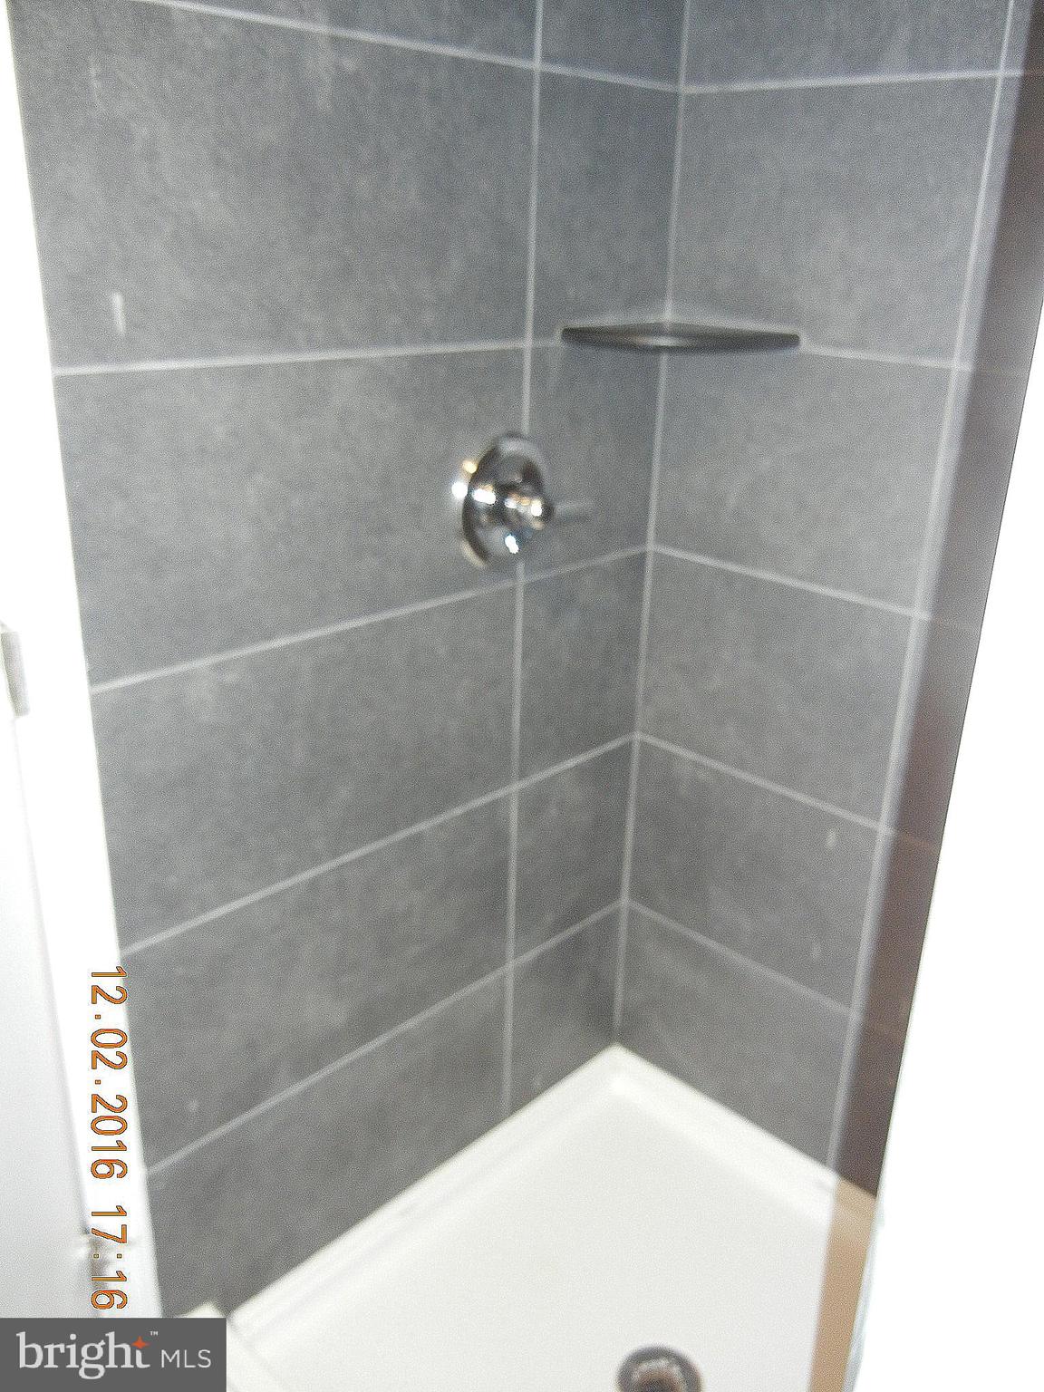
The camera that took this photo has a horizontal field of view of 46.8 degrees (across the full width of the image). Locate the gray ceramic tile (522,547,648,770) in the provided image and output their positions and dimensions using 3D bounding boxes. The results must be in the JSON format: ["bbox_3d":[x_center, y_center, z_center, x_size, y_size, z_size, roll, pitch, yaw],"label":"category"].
[{"bbox_3d":[0.088,-0.047,1.759,0.010,0.301,0.273,21,28,39],"label":"gray ceramic tile"}]

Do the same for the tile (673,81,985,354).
[{"bbox_3d":[0.362,-0.591,1.497,0.421,0.301,0.010,21,28,39],"label":"tile"}]

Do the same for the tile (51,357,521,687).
[{"bbox_3d":[-0.210,-0.223,1.344,0.010,0.301,0.610,21,28,39],"label":"tile"}]

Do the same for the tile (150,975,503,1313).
[{"bbox_3d":[-0.239,0.622,1.690,0.010,0.283,0.611,21,29,40],"label":"tile"}]

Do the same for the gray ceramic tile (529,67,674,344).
[{"bbox_3d":[0.106,-0.615,1.537,0.010,0.301,0.273,21,28,39],"label":"gray ceramic tile"}]

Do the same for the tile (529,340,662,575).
[{"bbox_3d":[0.097,-0.333,1.657,0.010,0.302,0.273,21,29,40],"label":"tile"}]

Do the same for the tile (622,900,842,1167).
[{"bbox_3d":[0.326,0.535,1.937,0.421,0.280,0.010,21,28,39],"label":"tile"}]

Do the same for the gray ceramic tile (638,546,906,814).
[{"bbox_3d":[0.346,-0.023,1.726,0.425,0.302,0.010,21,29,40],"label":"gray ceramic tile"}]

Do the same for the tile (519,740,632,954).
[{"bbox_3d":[0.079,0.237,1.870,0.010,0.301,0.273,21,28,39],"label":"tile"}]

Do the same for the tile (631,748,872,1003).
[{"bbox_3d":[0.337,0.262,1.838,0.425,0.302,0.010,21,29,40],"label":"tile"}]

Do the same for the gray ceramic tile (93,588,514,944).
[{"bbox_3d":[-0.222,0.061,1.468,0.010,0.302,0.611,21,29,40],"label":"gray ceramic tile"}]

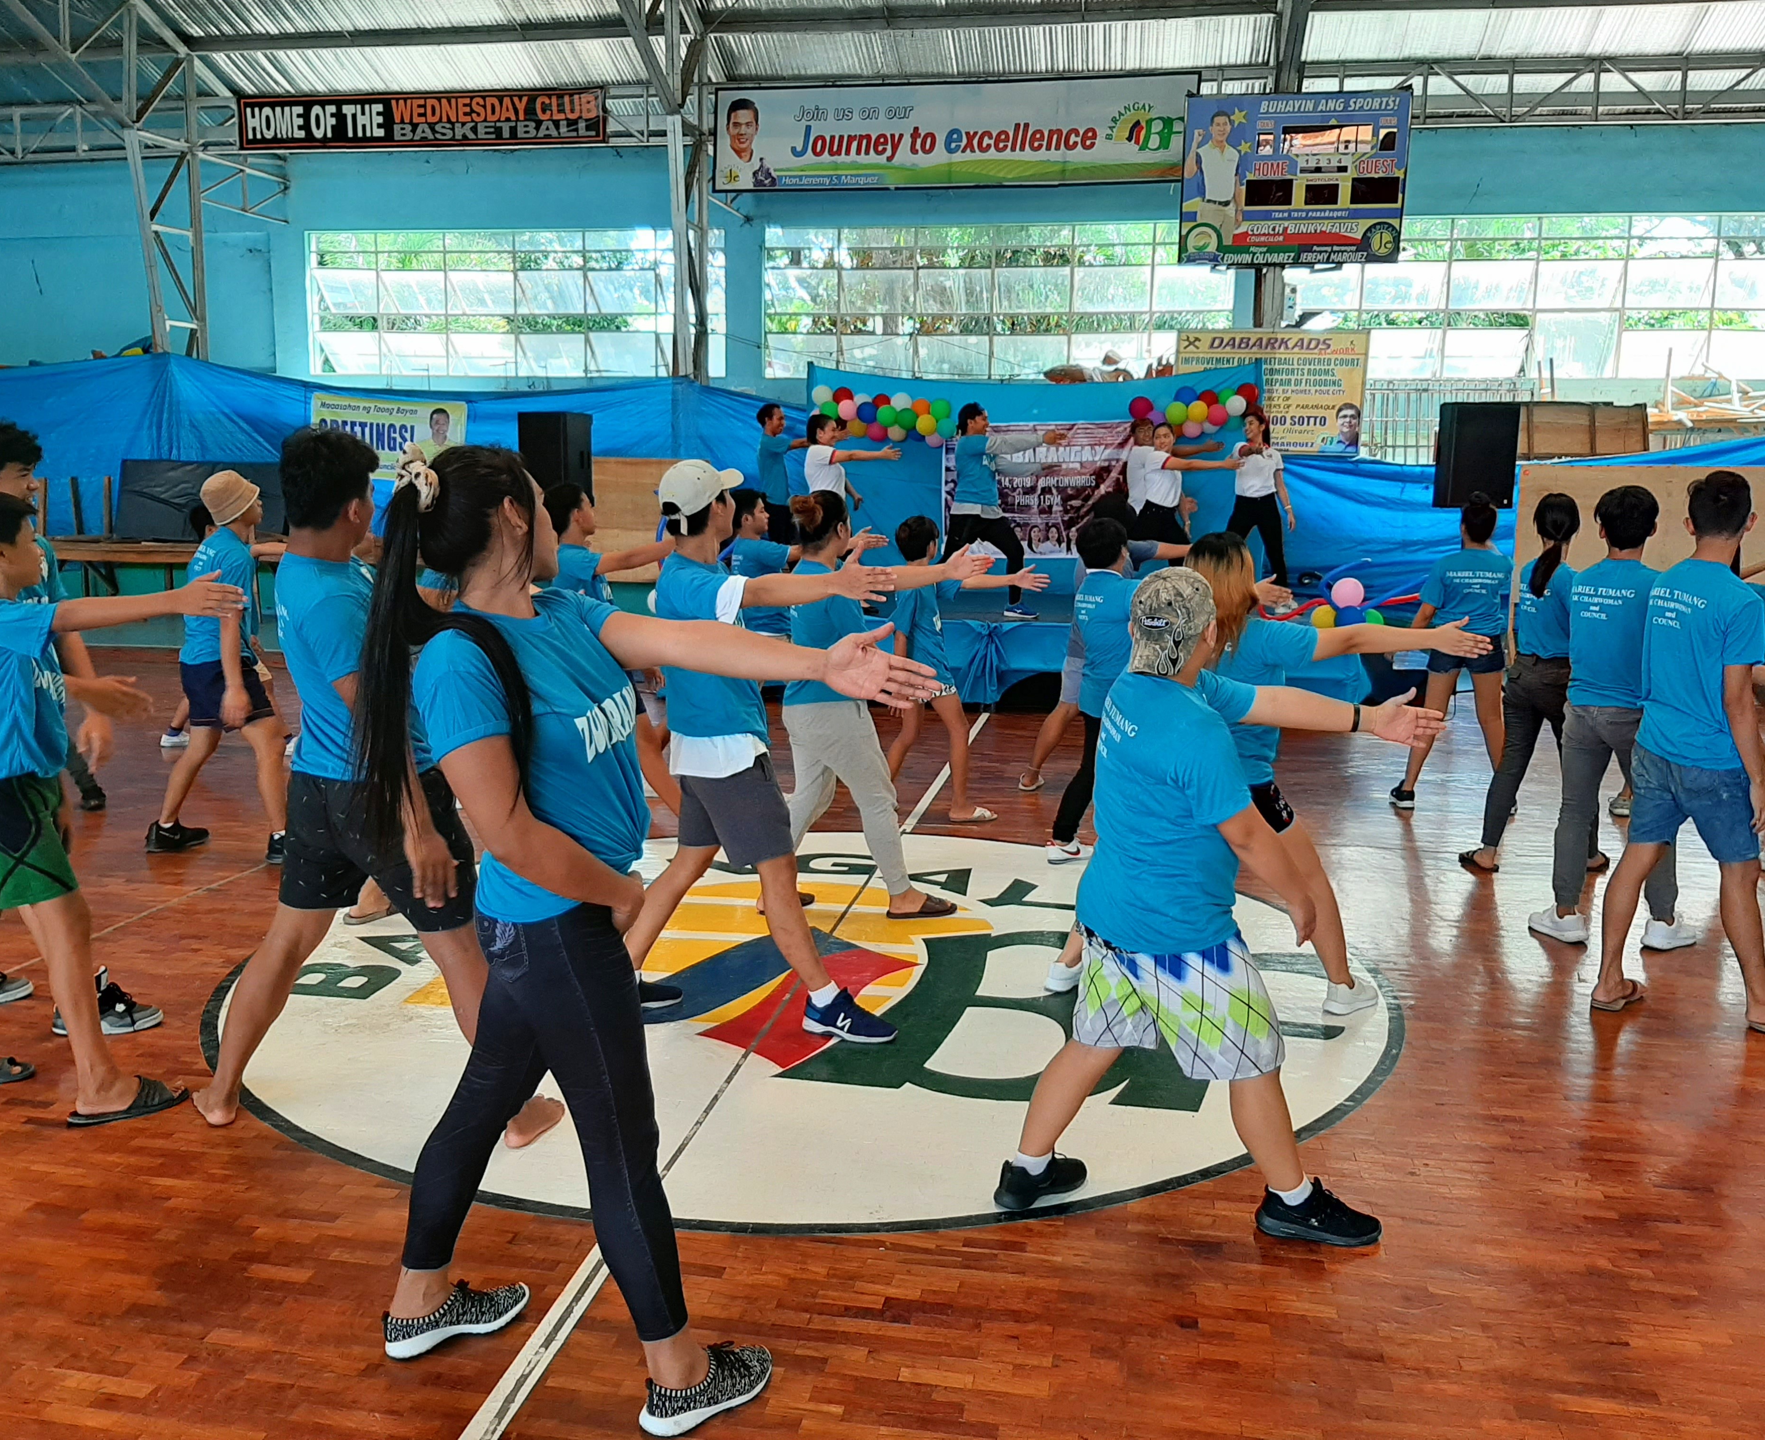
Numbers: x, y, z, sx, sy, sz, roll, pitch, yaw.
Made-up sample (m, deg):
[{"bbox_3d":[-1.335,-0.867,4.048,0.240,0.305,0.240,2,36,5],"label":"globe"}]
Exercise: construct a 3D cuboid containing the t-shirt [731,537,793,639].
[{"bbox_3d":[-0.618,-0.685,7.382,0.310,0.540,0.430,-1,9,-10],"label":"t-shirt"}]

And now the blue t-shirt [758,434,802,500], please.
[{"bbox_3d":[-0.838,-1.980,11.432,0.330,0.600,0.450,1,9,5],"label":"blue t-shirt"}]

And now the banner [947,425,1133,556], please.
[{"bbox_3d":[1.337,-1.939,12.304,1.590,1.120,0.040,2,9,10],"label":"banner"}]

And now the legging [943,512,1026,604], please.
[{"bbox_3d":[0.625,-1.178,10.440,0.820,0.700,0.400,1,9,-2],"label":"legging"}]

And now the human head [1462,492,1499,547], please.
[{"bbox_3d":[2.943,-0.993,7.100,0.185,0.255,0.220,1,9,-1],"label":"human head"}]

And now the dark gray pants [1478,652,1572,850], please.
[{"bbox_3d":[2.710,0.133,5.928,0.450,0.820,0.380,8,11,39],"label":"dark gray pants"}]

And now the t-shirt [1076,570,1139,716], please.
[{"bbox_3d":[1.035,-0.320,5.967,0.320,0.600,0.430,-2,9,-20],"label":"t-shirt"}]

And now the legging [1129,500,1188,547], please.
[{"bbox_3d":[2.167,-1.352,11.355,0.520,0.760,0.420,5,9,24],"label":"legging"}]

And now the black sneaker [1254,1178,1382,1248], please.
[{"bbox_3d":[0.882,0.995,2.949,0.262,0.106,0.100,3,9,13],"label":"black sneaker"}]

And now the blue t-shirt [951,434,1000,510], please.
[{"bbox_3d":[0.662,-1.781,10.349,0.300,0.540,0.420,3,9,13],"label":"blue t-shirt"}]

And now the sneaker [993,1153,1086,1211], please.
[{"bbox_3d":[0.337,0.965,3.071,0.240,0.108,0.095,-5,10,-33],"label":"sneaker"}]

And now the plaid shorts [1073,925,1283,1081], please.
[{"bbox_3d":[0.599,0.554,2.921,0.360,0.360,0.390,-3,9,-26],"label":"plaid shorts"}]

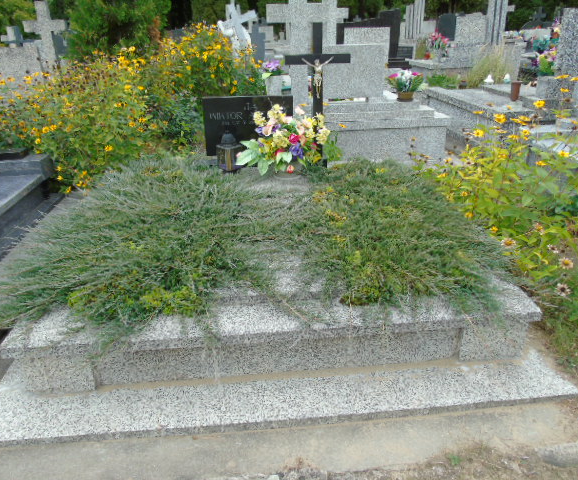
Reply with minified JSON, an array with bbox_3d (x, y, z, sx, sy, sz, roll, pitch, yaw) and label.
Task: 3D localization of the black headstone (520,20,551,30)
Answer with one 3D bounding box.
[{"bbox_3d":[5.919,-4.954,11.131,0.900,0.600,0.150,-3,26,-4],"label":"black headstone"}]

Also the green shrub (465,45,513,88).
[{"bbox_3d":[2.912,-2.493,6.844,0.600,0.660,0.520,-3,26,-4],"label":"green shrub"}]

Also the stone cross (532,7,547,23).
[{"bbox_3d":[5.962,-5.367,11.000,0.350,0.370,0.100,-3,26,-4],"label":"stone cross"}]

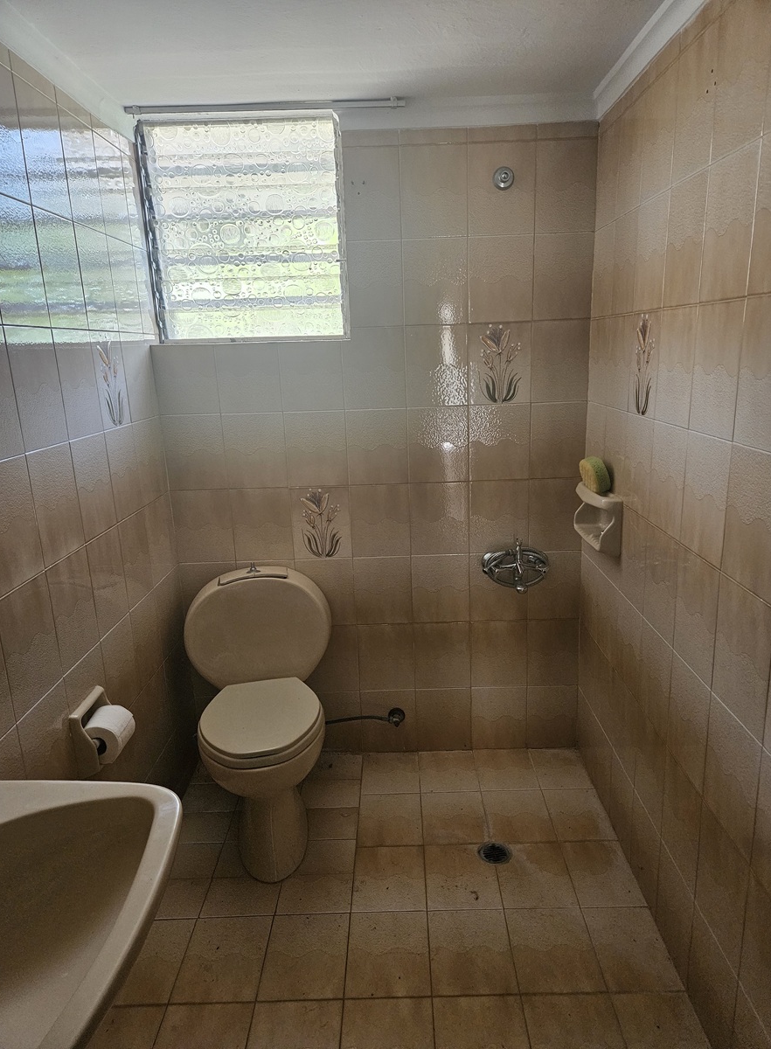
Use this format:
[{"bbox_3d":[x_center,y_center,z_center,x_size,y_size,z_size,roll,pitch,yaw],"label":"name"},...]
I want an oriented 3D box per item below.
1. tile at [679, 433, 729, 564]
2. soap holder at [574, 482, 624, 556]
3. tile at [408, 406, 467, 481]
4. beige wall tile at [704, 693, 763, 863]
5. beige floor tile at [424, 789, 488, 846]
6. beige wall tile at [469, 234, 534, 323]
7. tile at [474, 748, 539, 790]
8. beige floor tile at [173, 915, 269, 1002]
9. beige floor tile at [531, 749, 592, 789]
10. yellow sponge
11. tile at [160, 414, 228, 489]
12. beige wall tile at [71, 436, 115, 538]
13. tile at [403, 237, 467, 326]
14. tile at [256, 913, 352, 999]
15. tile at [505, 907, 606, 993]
[{"bbox_3d":[0.646,-0.054,1.401,0.010,0.250,0.200,-1,14,1],"label":"tile"},{"bbox_3d":[0.617,-0.013,2.035,0.088,0.165,0.184,-2,14,1],"label":"soap holder"},{"bbox_3d":[0.175,-0.264,2.294,0.200,0.251,0.010,-2,14,1],"label":"tile"},{"bbox_3d":[0.669,0.483,1.342,0.010,0.251,0.200,-2,14,1],"label":"beige wall tile"},{"bbox_3d":[0.217,0.931,2.206,0.198,0.010,0.254,-2,14,1],"label":"beige floor tile"},{"bbox_3d":[0.355,-0.752,2.139,0.200,0.252,0.012,-2,16,1],"label":"beige wall tile"},{"bbox_3d":[0.421,0.863,2.446,0.200,0.010,0.247,-2,14,1],"label":"tile"},{"bbox_3d":[-0.396,1.079,1.733,0.200,0.010,0.250,-2,14,1],"label":"beige floor tile"},{"bbox_3d":[0.614,0.858,2.448,0.178,0.012,0.250,-2,15,1],"label":"beige floor tile"},{"bbox_3d":[0.608,-0.140,2.026,0.045,0.090,0.110,-5,15,-12],"label":"yellow sponge"},{"bbox_3d":[-0.628,-0.239,2.311,0.199,0.250,0.010,-2,14,1],"label":"tile"},{"bbox_3d":[-0.741,-0.096,1.768,0.010,0.250,0.199,-2,14,1],"label":"beige wall tile"},{"bbox_3d":[0.157,-0.754,2.166,0.199,0.250,0.010,-2,14,1],"label":"tile"},{"bbox_3d":[-0.194,1.069,1.731,0.200,0.010,0.251,-2,14,1],"label":"tile"},{"bbox_3d":[0.411,1.049,1.717,0.199,0.010,0.249,-2,14,1],"label":"tile"}]

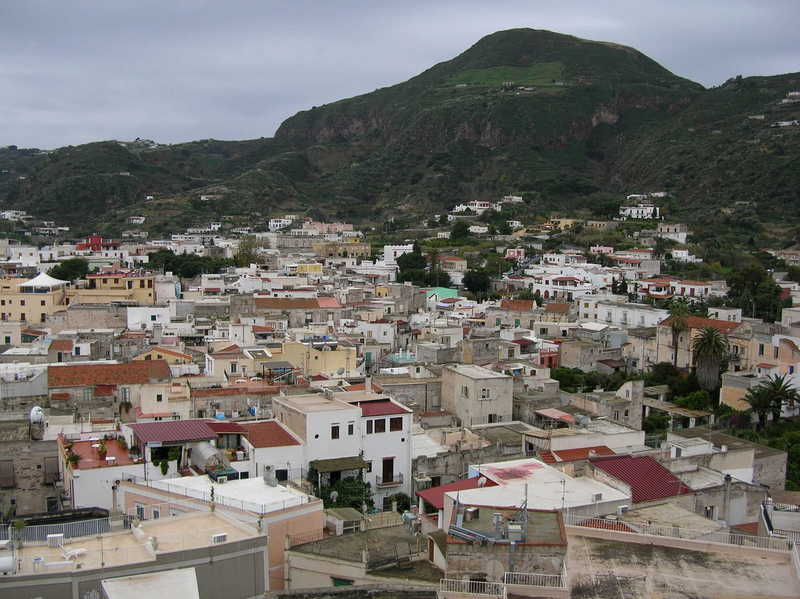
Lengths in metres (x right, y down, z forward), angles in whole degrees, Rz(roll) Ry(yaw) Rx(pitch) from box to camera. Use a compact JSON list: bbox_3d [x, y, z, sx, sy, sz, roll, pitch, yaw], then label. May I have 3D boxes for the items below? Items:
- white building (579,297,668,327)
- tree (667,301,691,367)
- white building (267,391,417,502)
[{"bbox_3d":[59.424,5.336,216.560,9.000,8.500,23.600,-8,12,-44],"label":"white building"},{"bbox_3d":[55.564,7.215,166.958,4.400,14.200,4.400,1,9,0],"label":"tree"},{"bbox_3d":[-5.450,14.841,82.028,11.560,9.800,6.900,-2,9,-19],"label":"white building"}]

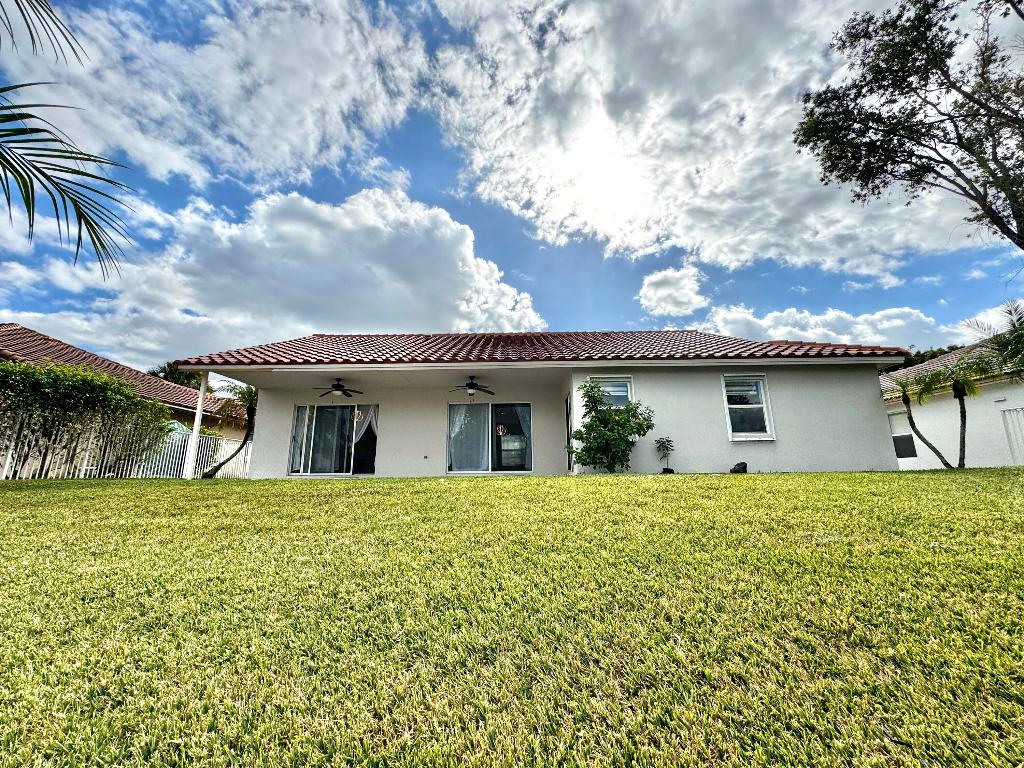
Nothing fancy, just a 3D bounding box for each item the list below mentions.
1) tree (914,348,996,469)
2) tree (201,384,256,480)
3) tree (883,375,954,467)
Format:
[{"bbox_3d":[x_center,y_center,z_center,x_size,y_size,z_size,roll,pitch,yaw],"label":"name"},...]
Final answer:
[{"bbox_3d":[12.135,0.647,11.356,2.300,3.250,2.200,-1,-11,0],"label":"tree"},{"bbox_3d":[-8.948,1.432,13.305,1.930,3.220,2.000,-1,-11,0],"label":"tree"},{"bbox_3d":[11.129,0.989,11.393,2.150,2.620,2.000,-1,-11,0],"label":"tree"}]

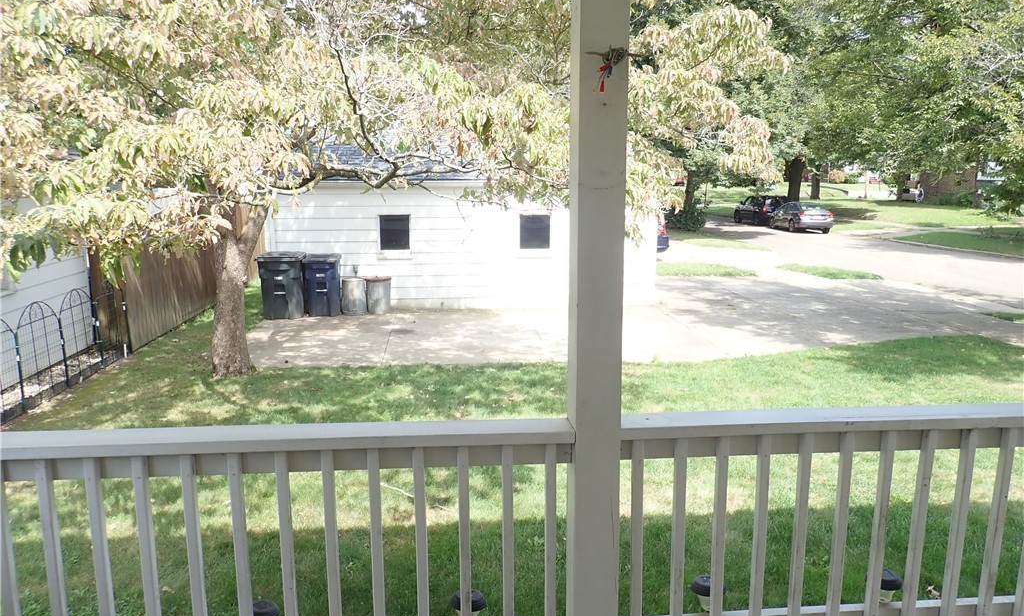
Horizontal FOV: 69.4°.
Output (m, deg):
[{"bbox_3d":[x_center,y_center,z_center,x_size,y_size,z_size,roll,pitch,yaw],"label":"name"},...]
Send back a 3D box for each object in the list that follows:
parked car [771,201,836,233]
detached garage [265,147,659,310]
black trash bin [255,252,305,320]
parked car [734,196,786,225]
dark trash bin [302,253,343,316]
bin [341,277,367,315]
[{"bbox_3d":[14.109,-4.502,36.319,1.830,1.450,4.800,0,10,1],"label":"parked car"},{"bbox_3d":[-1.029,-2.098,15.850,7.200,3.400,5.400,-1,10,-5],"label":"detached garage"},{"bbox_3d":[-4.036,-0.387,12.938,0.720,1.080,0.850,-2,10,-10],"label":"black trash bin"},{"bbox_3d":[14.419,-5.712,42.757,1.830,1.720,4.500,-2,10,-8],"label":"parked car"},{"bbox_3d":[-3.335,-0.397,13.069,0.630,1.050,0.760,-2,10,-10],"label":"dark trash bin"},{"bbox_3d":[-2.813,-0.219,13.229,0.460,0.640,0.460,-1,10,-5],"label":"bin"}]

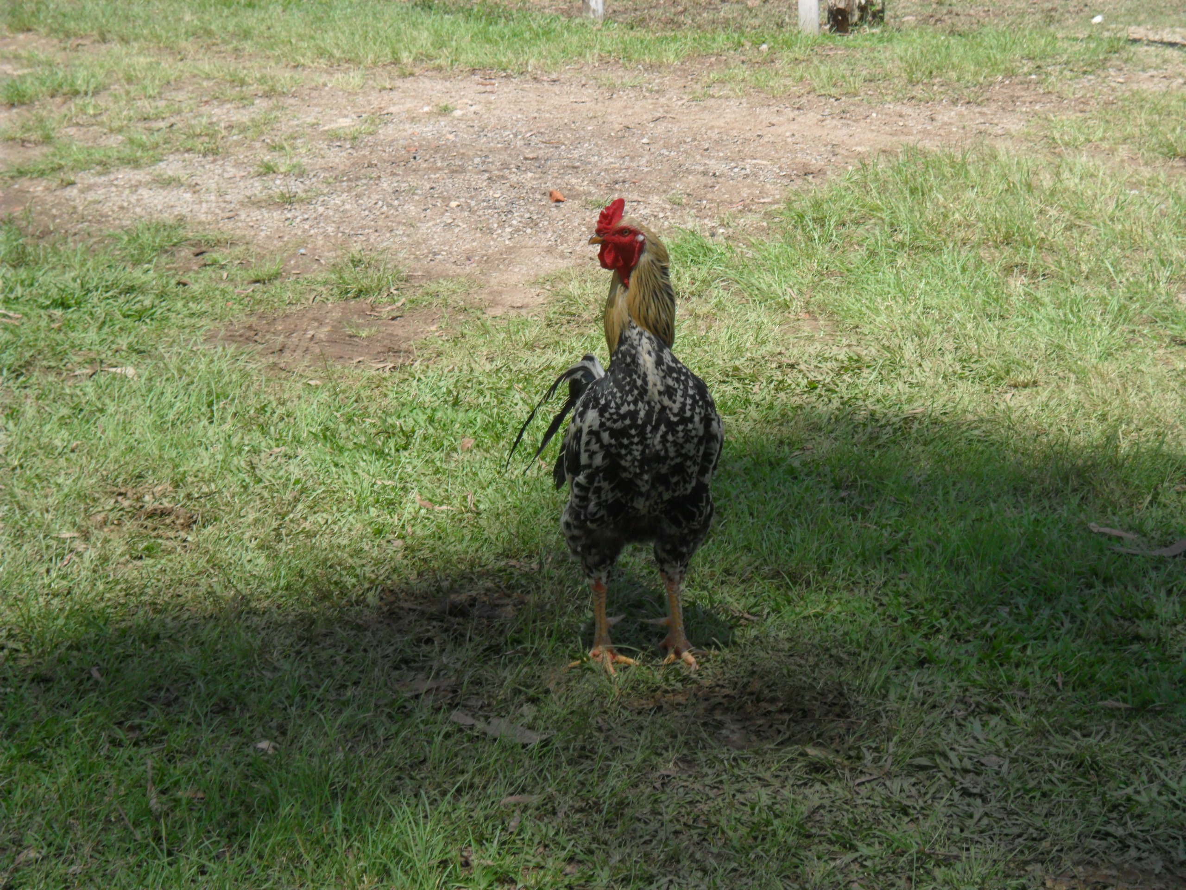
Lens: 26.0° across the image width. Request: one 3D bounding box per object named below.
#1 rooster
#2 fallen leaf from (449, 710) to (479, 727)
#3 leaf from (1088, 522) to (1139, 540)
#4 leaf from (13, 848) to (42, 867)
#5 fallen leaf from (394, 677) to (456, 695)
[{"bbox_3d":[0.040,-0.040,3.465,0.235,0.620,0.390,-5,17,-17],"label":"rooster"},{"bbox_3d":[-0.161,0.342,3.219,0.051,0.014,0.024,14,21,39],"label":"fallen leaf"},{"bbox_3d":[0.799,0.133,3.949,0.086,0.014,0.022,13,21,38],"label":"leaf"},{"bbox_3d":[-0.622,0.455,2.827,0.024,0.014,0.039,12,20,36],"label":"leaf"},{"bbox_3d":[-0.218,0.311,3.329,0.079,0.014,0.035,-5,17,-16],"label":"fallen leaf"}]

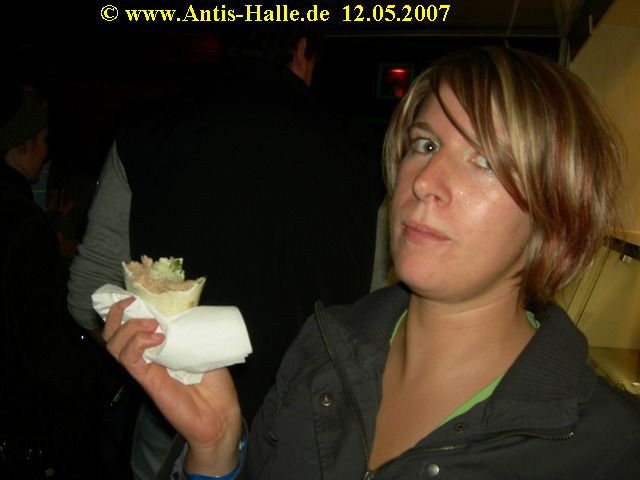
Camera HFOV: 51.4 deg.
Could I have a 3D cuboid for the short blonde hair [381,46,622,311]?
[{"bbox_3d":[0.181,-0.060,0.650,0.205,0.250,0.230,13,2,42],"label":"short blonde hair"}]

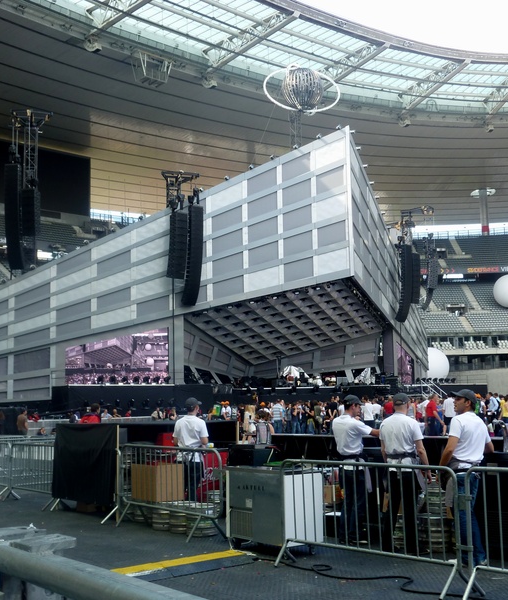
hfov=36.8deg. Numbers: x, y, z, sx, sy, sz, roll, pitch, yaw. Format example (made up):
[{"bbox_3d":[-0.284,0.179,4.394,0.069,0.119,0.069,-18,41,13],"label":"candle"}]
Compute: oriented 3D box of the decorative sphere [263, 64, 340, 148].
[{"bbox_3d":[4.351,-17.393,68.374,6.900,7.400,6.700,-2,-7,4],"label":"decorative sphere"}]

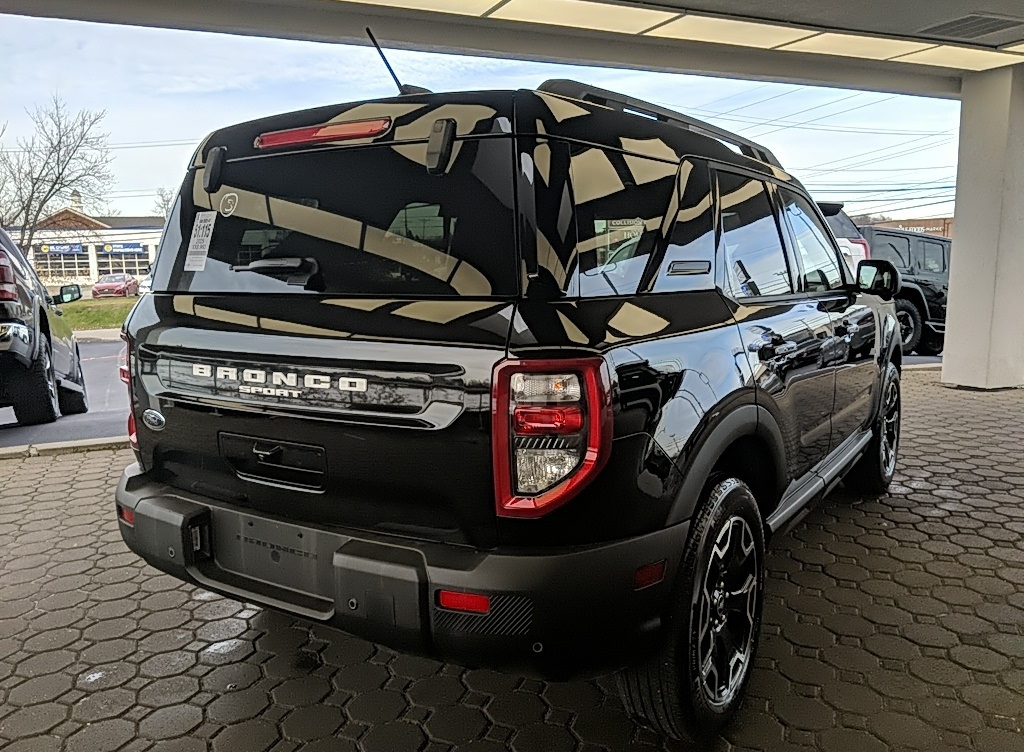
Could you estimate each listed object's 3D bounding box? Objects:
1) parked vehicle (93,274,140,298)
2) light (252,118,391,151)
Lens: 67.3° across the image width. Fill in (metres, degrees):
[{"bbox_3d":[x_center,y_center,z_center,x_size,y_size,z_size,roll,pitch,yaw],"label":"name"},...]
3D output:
[{"bbox_3d":[-24.212,-5.530,47.000,1.800,1.430,4.450,-3,8,-16],"label":"parked vehicle"},{"bbox_3d":[-0.473,-0.600,1.913,0.475,0.047,0.045,4,9,33],"label":"light"}]

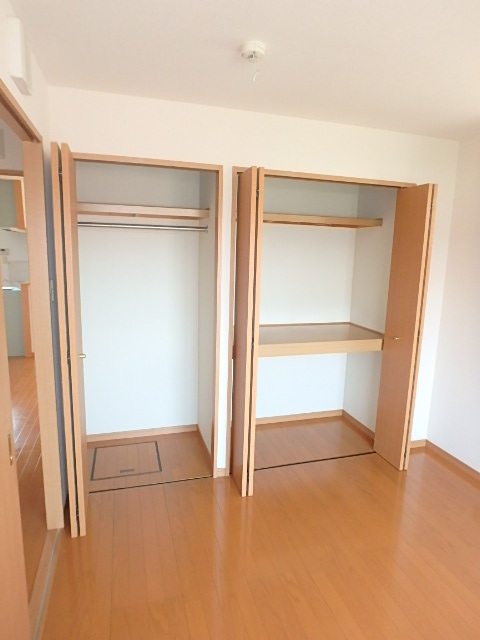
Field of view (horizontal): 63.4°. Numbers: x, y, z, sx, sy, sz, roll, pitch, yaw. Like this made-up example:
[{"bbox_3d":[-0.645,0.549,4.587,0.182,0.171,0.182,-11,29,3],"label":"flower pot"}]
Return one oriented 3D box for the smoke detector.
[{"bbox_3d":[0.054,-1.131,1.640,0.100,0.048,0.100,1,9,0],"label":"smoke detector"}]

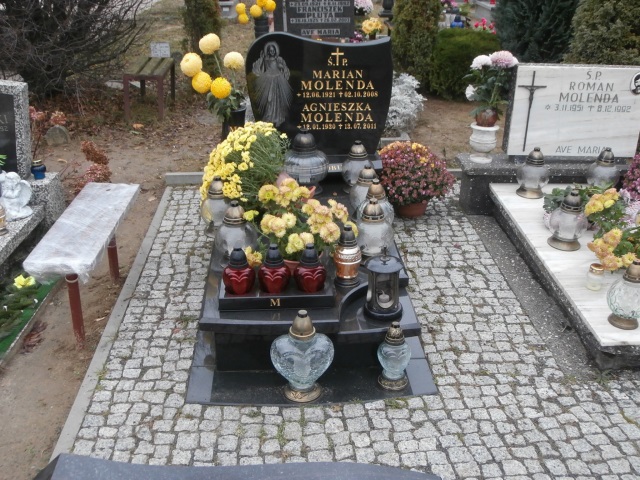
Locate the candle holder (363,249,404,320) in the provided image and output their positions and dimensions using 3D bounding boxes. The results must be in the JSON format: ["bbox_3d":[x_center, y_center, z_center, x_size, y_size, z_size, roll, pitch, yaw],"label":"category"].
[{"bbox_3d":[0.243,0.153,2.652,0.147,0.258,0.147,-1,25,-3],"label":"candle holder"}]

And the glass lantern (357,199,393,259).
[{"bbox_3d":[0.238,-0.048,3.019,0.168,0.270,0.168,-1,26,-3],"label":"glass lantern"}]

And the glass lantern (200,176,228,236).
[{"bbox_3d":[-0.462,-0.156,3.239,0.168,0.270,0.168,-1,26,-3],"label":"glass lantern"}]

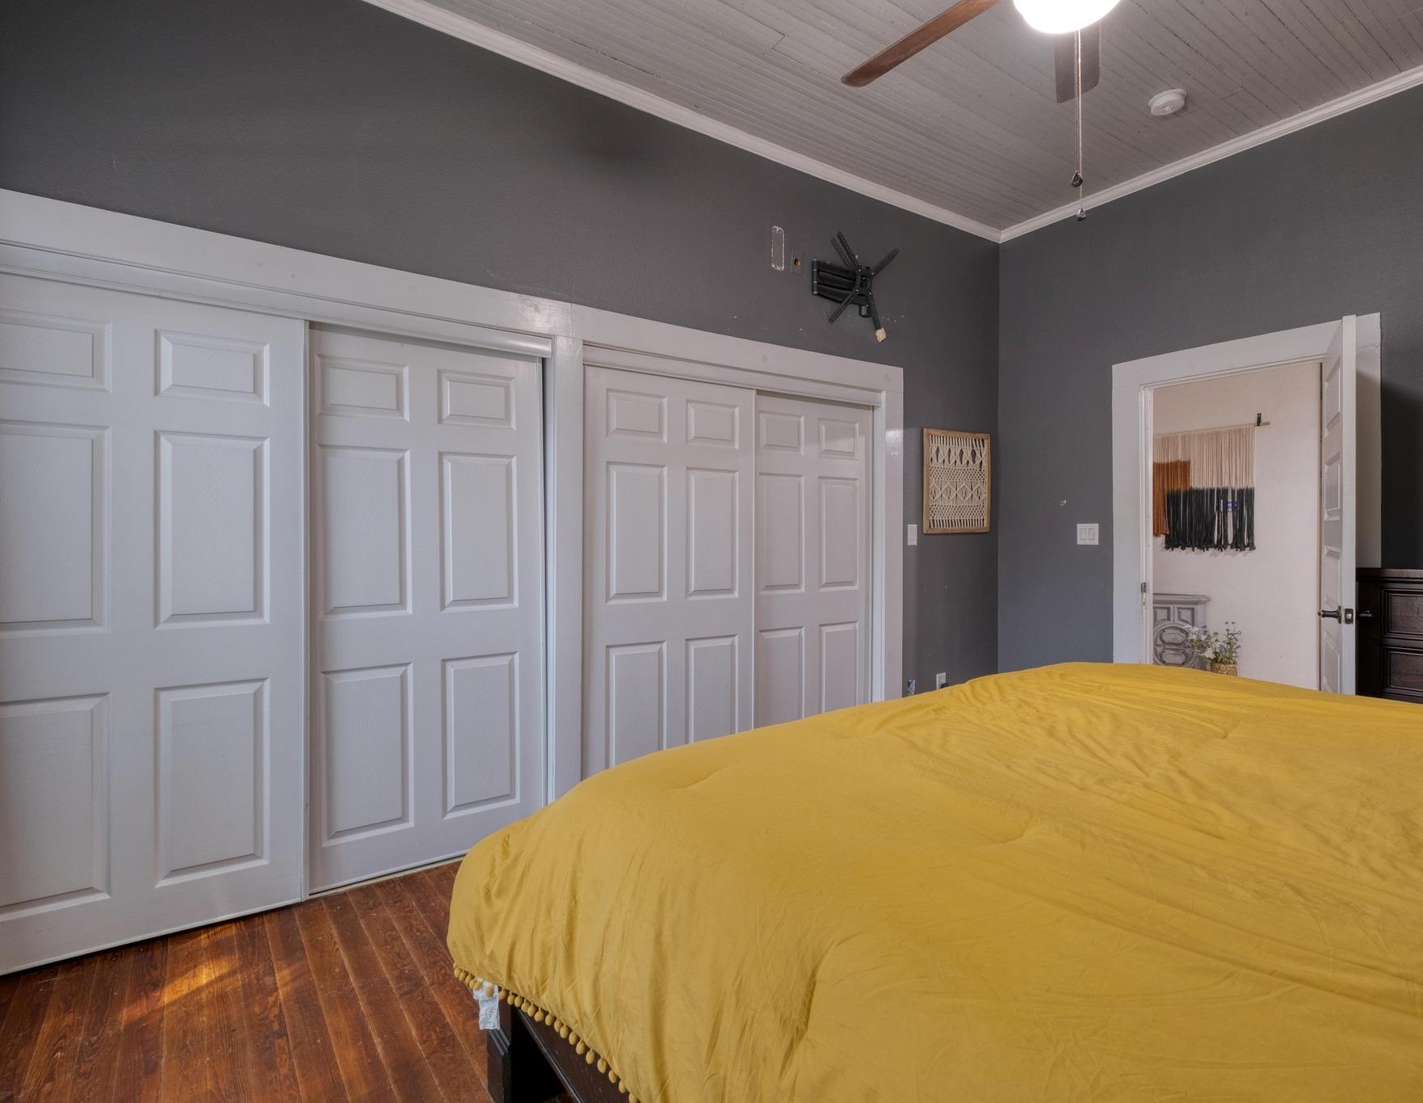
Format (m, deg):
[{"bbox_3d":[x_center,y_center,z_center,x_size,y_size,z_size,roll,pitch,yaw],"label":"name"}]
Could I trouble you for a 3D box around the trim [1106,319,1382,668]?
[{"bbox_3d":[2.471,0.104,3.294,0.080,2.197,1.074,0,0,-32],"label":"trim"}]

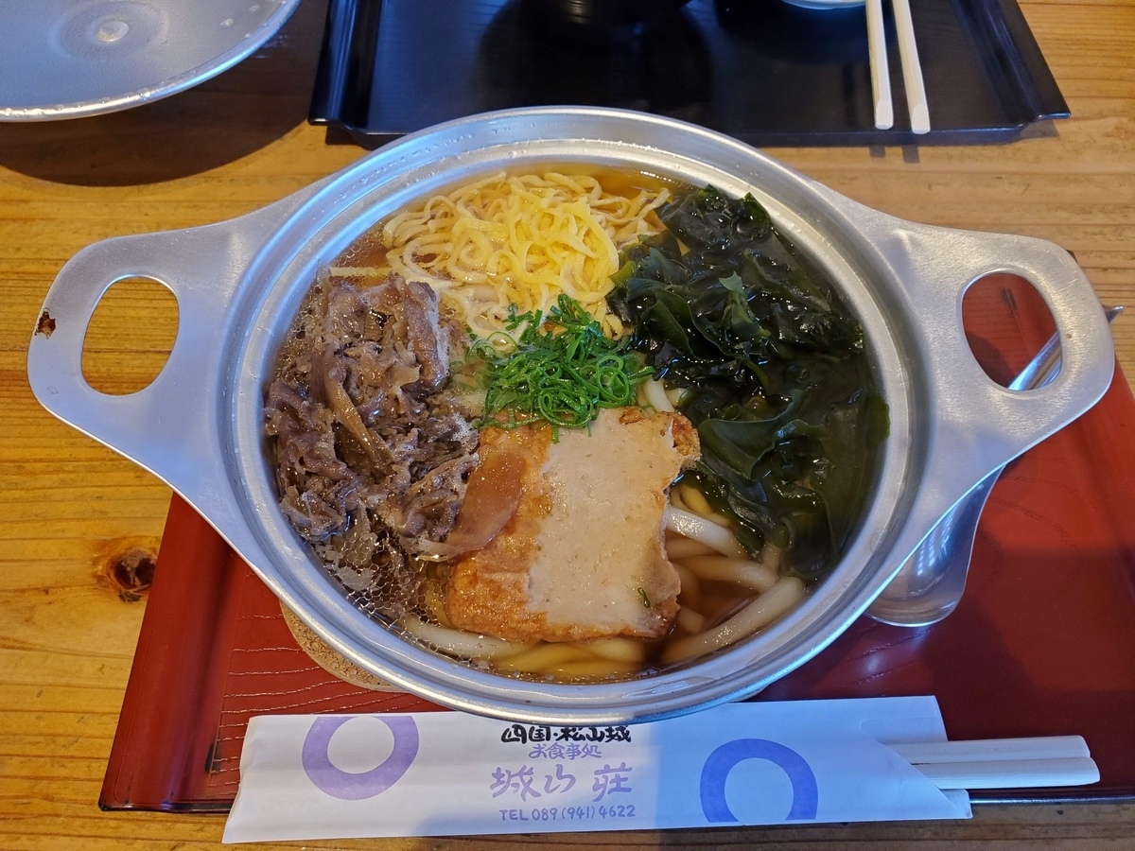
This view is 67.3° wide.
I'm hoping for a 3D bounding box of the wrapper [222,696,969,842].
[{"bbox_3d":[0.008,0.096,0.241,0.205,0.007,0.033,-1,60,-1],"label":"wrapper"}]

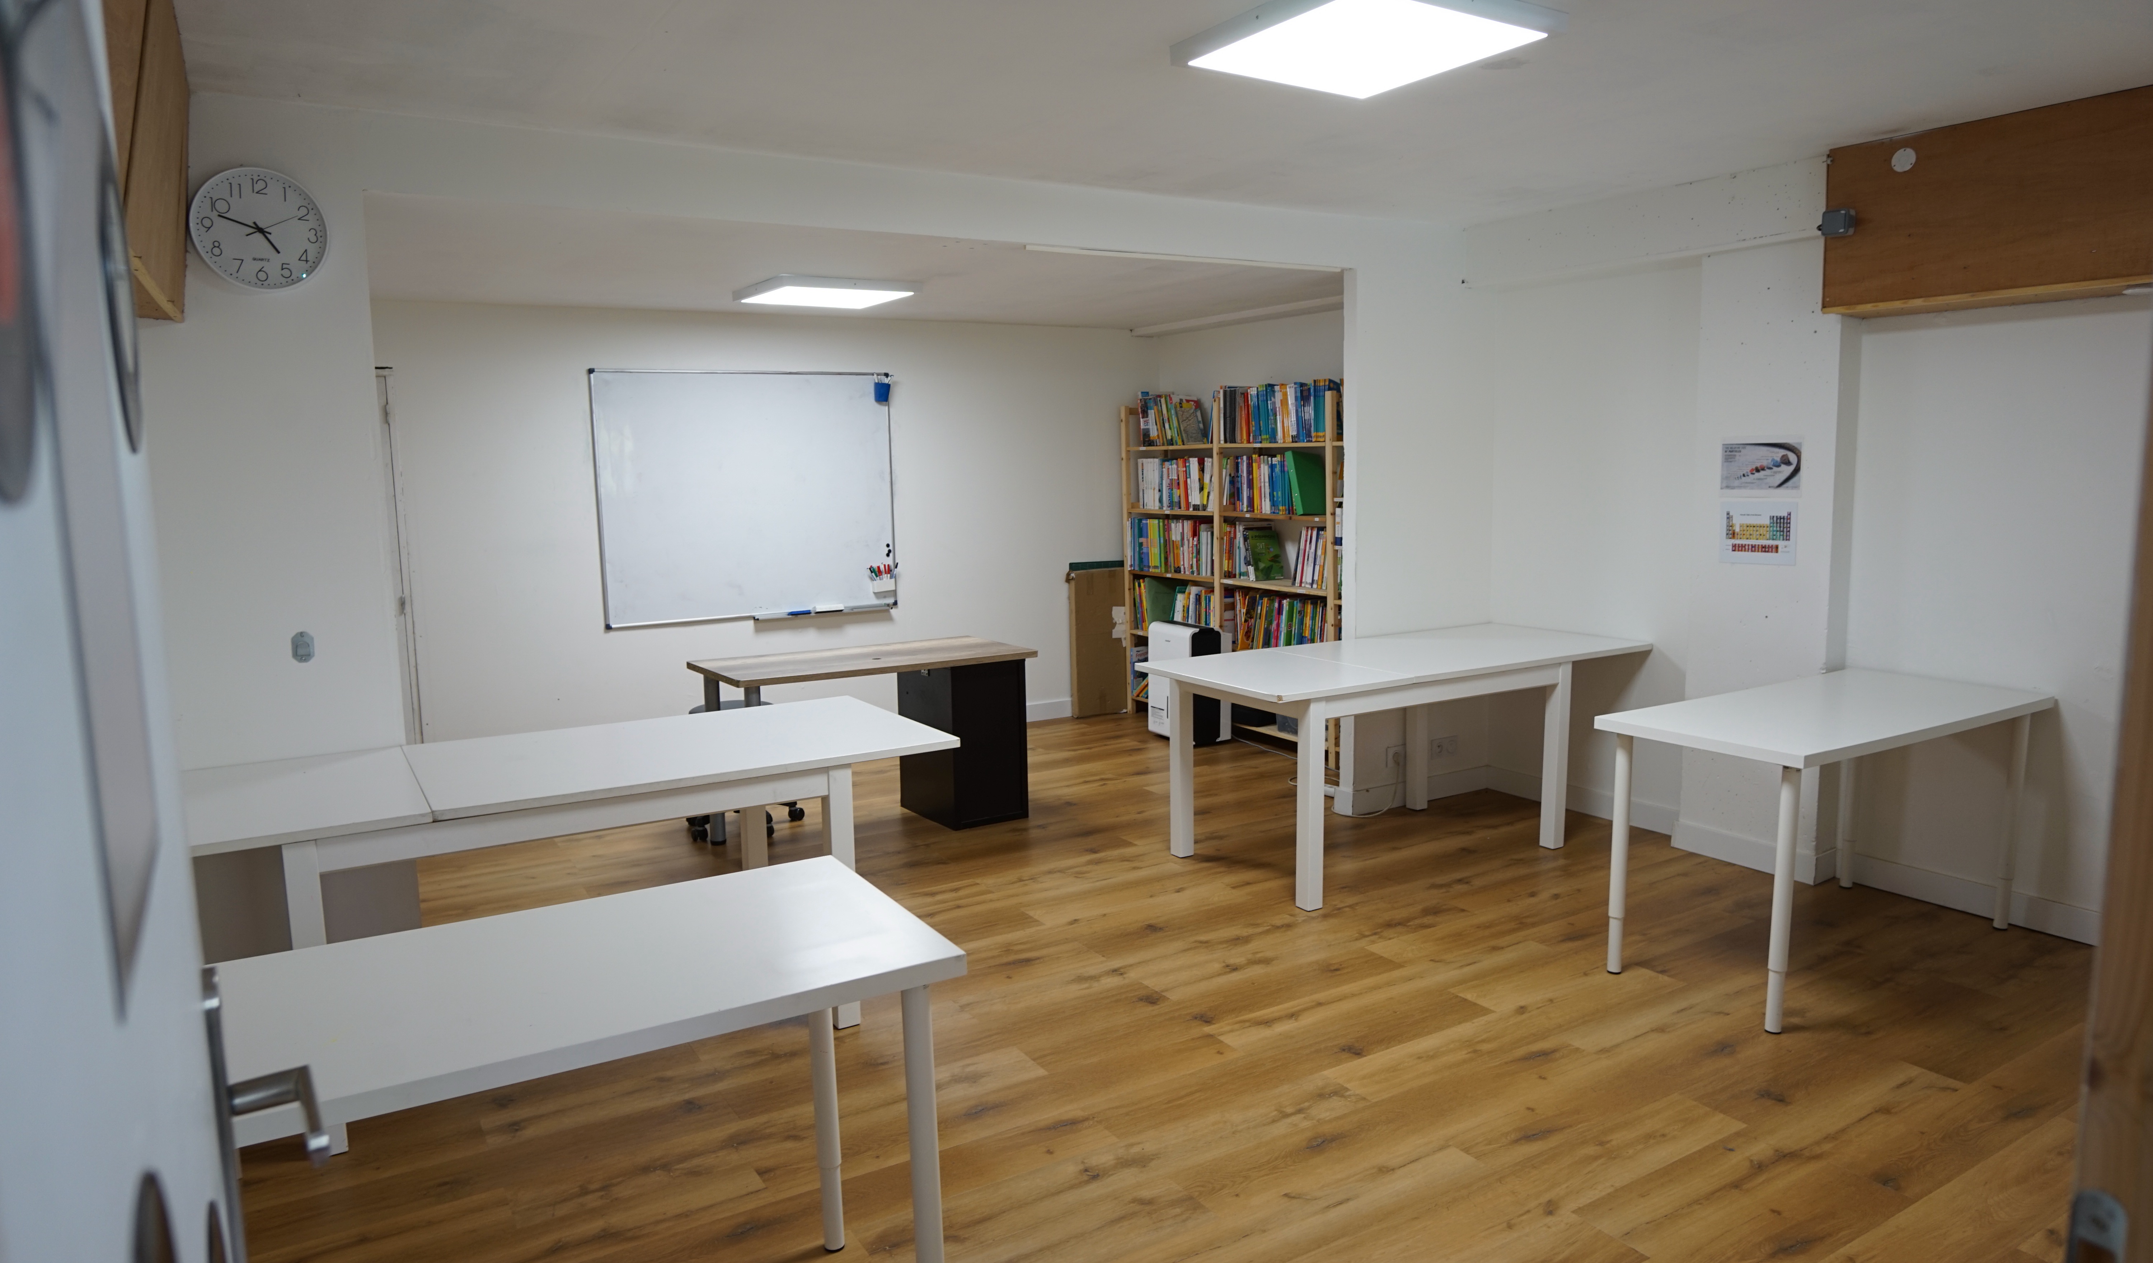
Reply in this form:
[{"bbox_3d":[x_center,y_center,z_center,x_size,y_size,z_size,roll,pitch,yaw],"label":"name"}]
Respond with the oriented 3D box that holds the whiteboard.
[{"bbox_3d":[-1.582,-0.669,6.217,1.488,1.196,0.030,-6,9,-32],"label":"whiteboard"}]

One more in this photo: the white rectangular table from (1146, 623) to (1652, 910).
[{"bbox_3d":[1.254,0.453,4.843,1.906,0.745,0.807,-6,9,-31],"label":"white rectangular table"}]

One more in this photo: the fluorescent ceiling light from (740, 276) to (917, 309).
[{"bbox_3d":[-1.067,-1.442,5.365,0.620,0.048,0.620,-6,9,-32],"label":"fluorescent ceiling light"}]

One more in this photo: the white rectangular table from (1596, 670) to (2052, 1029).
[{"bbox_3d":[2.263,0.583,3.800,1.411,0.730,0.596,-6,9,-32],"label":"white rectangular table"}]

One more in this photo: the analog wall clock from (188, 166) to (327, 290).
[{"bbox_3d":[-1.960,-0.969,3.016,0.287,0.287,0.044,-6,9,-32],"label":"analog wall clock"}]

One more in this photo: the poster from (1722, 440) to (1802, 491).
[{"bbox_3d":[2.373,-0.571,4.352,0.008,0.197,0.283,-6,9,-32],"label":"poster"}]

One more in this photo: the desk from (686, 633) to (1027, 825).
[{"bbox_3d":[-0.857,0.451,5.262,1.288,0.707,0.644,-6,9,-33],"label":"desk"}]

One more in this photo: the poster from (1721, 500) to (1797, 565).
[{"bbox_3d":[2.378,-0.341,4.382,0.008,0.215,0.275,-6,9,-32],"label":"poster"}]

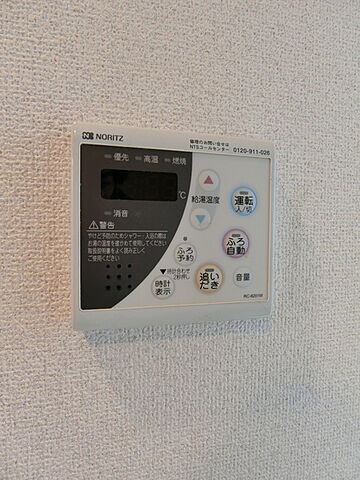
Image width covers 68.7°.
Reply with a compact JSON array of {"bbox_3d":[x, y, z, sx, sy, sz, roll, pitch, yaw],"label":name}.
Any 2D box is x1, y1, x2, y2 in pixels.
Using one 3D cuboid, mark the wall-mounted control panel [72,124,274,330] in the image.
[{"bbox_3d":[-0.001,-0.007,0.173,0.128,0.120,0.019,0,1,-12],"label":"wall-mounted control panel"}]

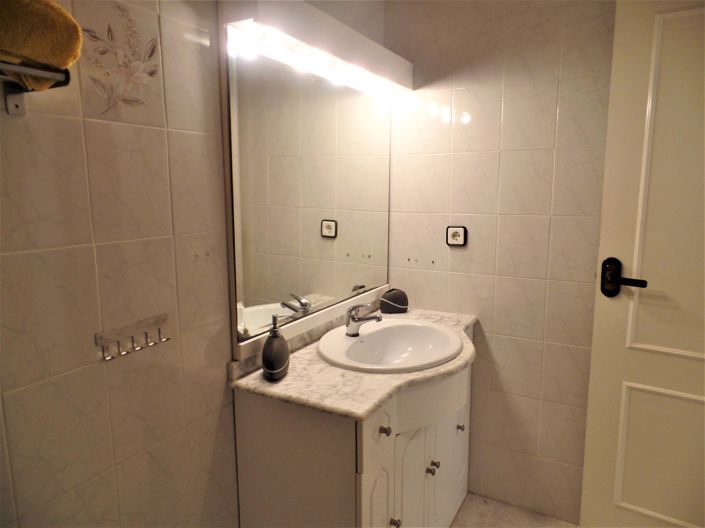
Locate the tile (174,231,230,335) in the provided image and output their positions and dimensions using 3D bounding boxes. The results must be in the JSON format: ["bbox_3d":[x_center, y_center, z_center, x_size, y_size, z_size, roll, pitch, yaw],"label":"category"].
[{"bbox_3d":[-0.389,0.041,1.250,0.010,0.250,0.195,5,10,29],"label":"tile"}]

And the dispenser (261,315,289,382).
[{"bbox_3d":[-0.230,0.242,1.362,0.078,0.189,0.078,0,9,0],"label":"dispenser"}]

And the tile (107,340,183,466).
[{"bbox_3d":[-0.485,0.316,1.119,0.010,0.250,0.200,5,10,29],"label":"tile"}]

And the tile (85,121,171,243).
[{"bbox_3d":[-0.489,-0.180,1.040,0.010,0.250,0.200,5,10,29],"label":"tile"}]

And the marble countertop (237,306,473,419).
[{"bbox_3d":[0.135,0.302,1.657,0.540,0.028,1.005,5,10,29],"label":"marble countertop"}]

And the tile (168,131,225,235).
[{"bbox_3d":[-0.391,-0.208,1.210,0.010,0.250,0.195,5,10,29],"label":"tile"}]

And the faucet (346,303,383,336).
[{"bbox_3d":[0.044,0.203,1.701,0.145,0.120,0.050,3,10,24],"label":"faucet"}]

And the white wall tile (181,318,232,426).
[{"bbox_3d":[-0.387,0.289,1.289,0.010,0.250,0.195,5,10,29],"label":"white wall tile"}]

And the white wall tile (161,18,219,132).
[{"bbox_3d":[-0.393,-0.456,1.171,0.010,0.250,0.195,5,10,29],"label":"white wall tile"}]

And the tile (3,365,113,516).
[{"bbox_3d":[-0.585,0.344,0.946,0.010,0.250,0.200,5,10,29],"label":"tile"}]

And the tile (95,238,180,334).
[{"bbox_3d":[-0.487,0.068,1.080,0.010,0.250,0.200,5,10,29],"label":"tile"}]

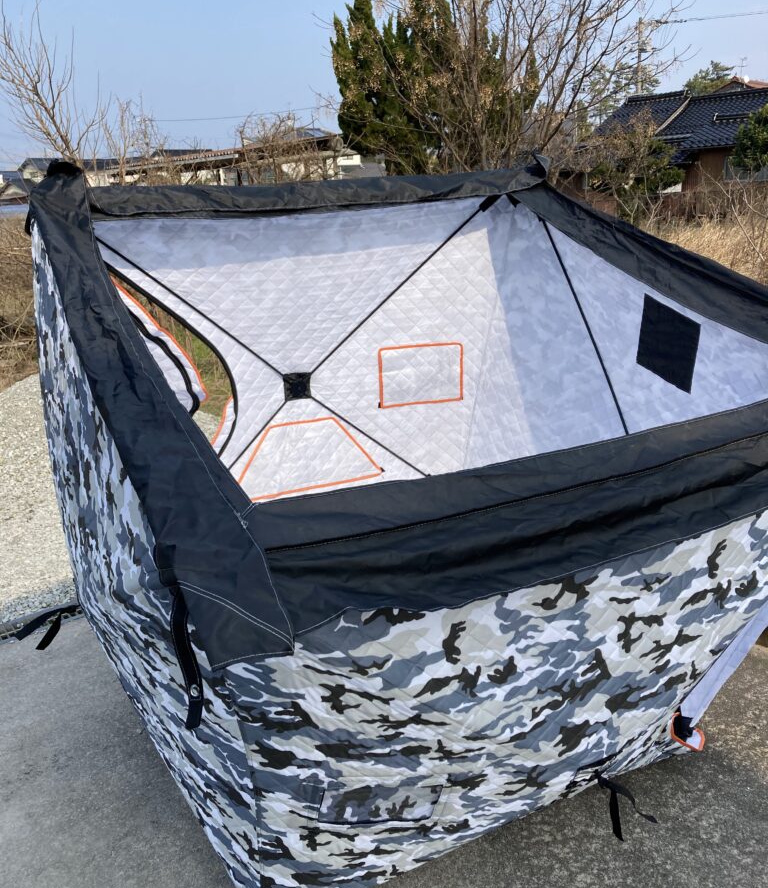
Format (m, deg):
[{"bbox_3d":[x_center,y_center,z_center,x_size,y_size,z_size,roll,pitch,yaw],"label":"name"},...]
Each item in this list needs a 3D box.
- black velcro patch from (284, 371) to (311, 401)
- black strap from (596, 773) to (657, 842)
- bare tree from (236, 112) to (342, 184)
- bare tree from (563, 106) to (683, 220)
[{"bbox_3d":[-0.364,-0.242,3.500,0.120,0.118,0.030,-8,18,-19],"label":"black velcro patch"},{"bbox_3d":[0.479,0.733,1.667,0.090,0.110,0.110,-9,19,-27],"label":"black strap"},{"bbox_3d":[-1.711,-4.553,15.431,1.920,3.025,1.800,0,17,0],"label":"bare tree"},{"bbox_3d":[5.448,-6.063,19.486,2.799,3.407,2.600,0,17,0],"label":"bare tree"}]

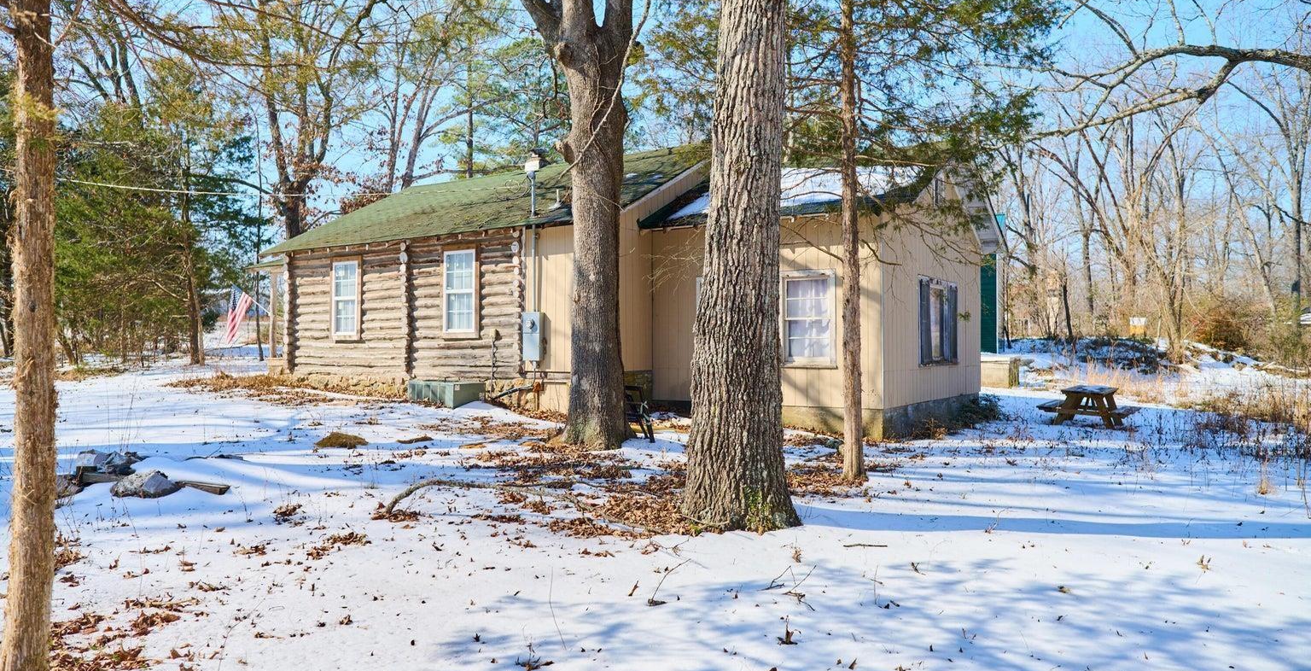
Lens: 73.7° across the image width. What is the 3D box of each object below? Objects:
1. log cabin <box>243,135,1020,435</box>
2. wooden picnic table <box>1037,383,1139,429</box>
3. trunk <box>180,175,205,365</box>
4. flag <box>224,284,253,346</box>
[{"bbox_3d":[-0.760,-1.261,19.889,15.400,5.820,8.890,-1,-1,34],"label":"log cabin"},{"bbox_3d":[8.639,1.449,17.340,1.570,0.740,1.760,-1,-1,36],"label":"wooden picnic table"},{"bbox_3d":[-13.760,-2.011,26.000,0.500,5.800,0.450,-4,0,0],"label":"trunk"},{"bbox_3d":[-10.305,-0.468,21.600,0.850,1.520,0.220,0,-1,30],"label":"flag"}]

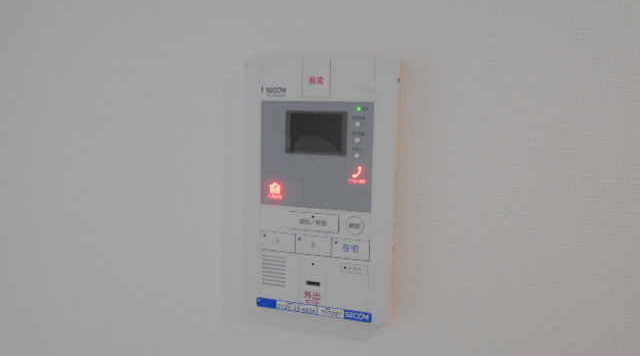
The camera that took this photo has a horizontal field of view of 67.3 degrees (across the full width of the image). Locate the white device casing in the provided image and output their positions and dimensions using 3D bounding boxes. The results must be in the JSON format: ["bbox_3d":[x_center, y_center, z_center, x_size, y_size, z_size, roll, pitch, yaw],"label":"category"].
[{"bbox_3d":[-0.002,0.013,0.513,0.162,0.268,0.026,3,6,17],"label":"white device casing"}]

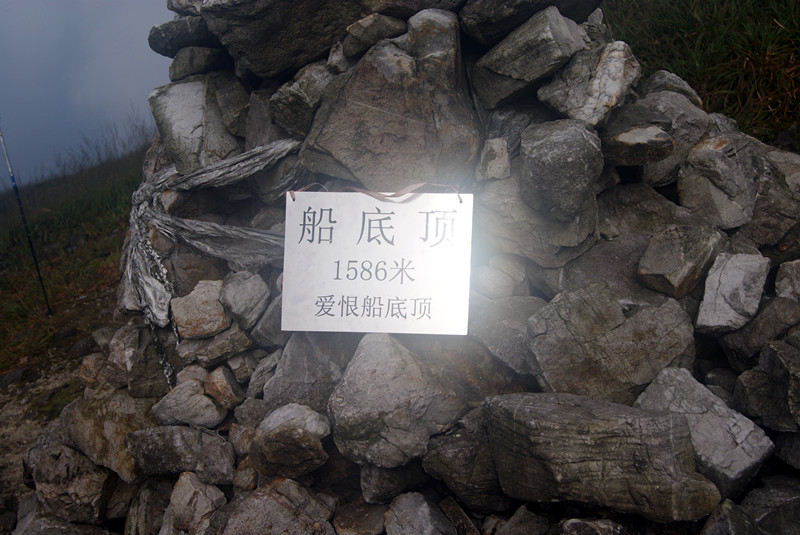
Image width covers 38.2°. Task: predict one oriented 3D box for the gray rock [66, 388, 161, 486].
[{"bbox_3d":[-0.646,0.372,2.580,0.200,0.200,0.170,5,8,25],"label":"gray rock"}]

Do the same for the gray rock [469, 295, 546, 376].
[{"bbox_3d":[0.237,0.151,2.570,0.180,0.175,0.160,0,10,0],"label":"gray rock"}]

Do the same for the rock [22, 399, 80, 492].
[{"bbox_3d":[-0.789,0.403,2.620,0.143,0.201,0.160,2,7,0],"label":"rock"}]

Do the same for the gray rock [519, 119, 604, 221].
[{"bbox_3d":[0.360,-0.219,2.580,0.188,0.210,0.180,0,10,0],"label":"gray rock"}]

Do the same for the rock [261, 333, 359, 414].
[{"bbox_3d":[-0.200,0.225,2.580,0.212,0.207,0.150,2,7,0],"label":"rock"}]

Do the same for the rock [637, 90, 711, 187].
[{"bbox_3d":[0.688,-0.328,2.920,0.177,0.238,0.180,-3,9,-20],"label":"rock"}]

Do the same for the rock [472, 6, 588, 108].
[{"bbox_3d":[0.301,-0.489,2.720,0.260,0.234,0.200,0,8,0],"label":"rock"}]

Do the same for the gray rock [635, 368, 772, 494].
[{"bbox_3d":[0.639,0.345,2.450,0.280,0.175,0.170,34,4,-8],"label":"gray rock"}]

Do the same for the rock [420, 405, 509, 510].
[{"bbox_3d":[0.142,0.419,2.530,0.187,0.203,0.180,0,8,0],"label":"rock"}]

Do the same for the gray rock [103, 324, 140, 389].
[{"bbox_3d":[-0.654,0.208,2.720,0.074,0.140,0.110,0,8,0],"label":"gray rock"}]

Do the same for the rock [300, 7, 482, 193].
[{"bbox_3d":[-0.019,-0.387,2.700,0.404,0.408,0.260,0,8,0],"label":"rock"}]

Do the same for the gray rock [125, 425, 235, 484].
[{"bbox_3d":[-0.477,0.404,2.500,0.230,0.130,0.160,3,8,12],"label":"gray rock"}]

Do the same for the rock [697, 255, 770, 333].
[{"bbox_3d":[0.738,0.058,2.560,0.155,0.170,0.130,0,8,-10],"label":"rock"}]

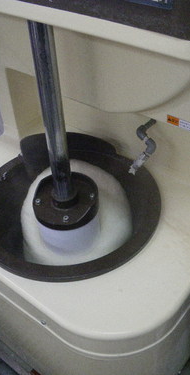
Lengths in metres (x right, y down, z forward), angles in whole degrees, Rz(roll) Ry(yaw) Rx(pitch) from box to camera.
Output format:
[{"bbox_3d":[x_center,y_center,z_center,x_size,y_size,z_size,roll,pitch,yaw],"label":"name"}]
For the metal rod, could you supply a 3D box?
[{"bbox_3d":[-0.102,-0.179,1.030,0.052,0.553,0.052,-2,40,2],"label":"metal rod"}]

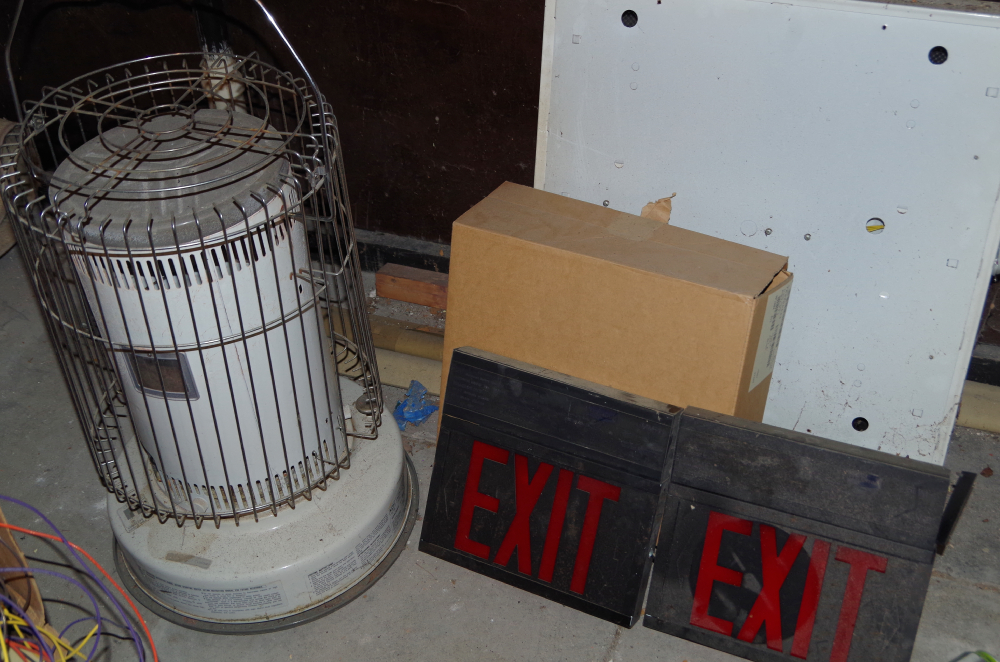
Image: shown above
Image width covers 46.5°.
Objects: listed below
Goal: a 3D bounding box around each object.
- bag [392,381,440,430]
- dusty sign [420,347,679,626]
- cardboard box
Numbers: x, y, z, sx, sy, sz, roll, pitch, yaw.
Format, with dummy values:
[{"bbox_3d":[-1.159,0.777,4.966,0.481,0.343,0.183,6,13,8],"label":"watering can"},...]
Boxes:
[{"bbox_3d":[-0.133,0.114,1.796,0.080,0.036,0.100,-3,39,0],"label":"bag"},{"bbox_3d":[0.059,0.196,1.498,0.301,0.282,0.043,16,15,22],"label":"dusty sign"},{"bbox_3d":[0.137,0.055,1.553,0.396,0.382,0.158,16,28,22],"label":"cardboard box"}]

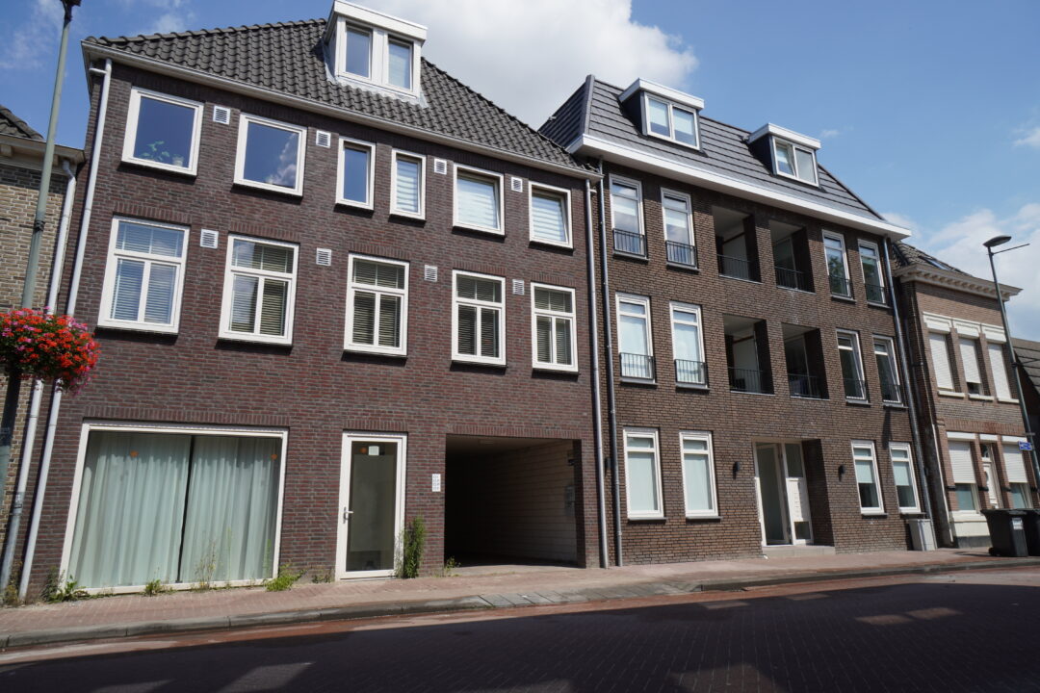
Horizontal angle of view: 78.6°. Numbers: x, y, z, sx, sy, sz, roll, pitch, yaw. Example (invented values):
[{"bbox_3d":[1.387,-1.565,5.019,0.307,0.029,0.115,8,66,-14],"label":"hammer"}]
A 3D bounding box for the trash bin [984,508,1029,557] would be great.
[{"bbox_3d":[11.743,4.470,15.239,0.580,1.070,0.730,4,-15,-16],"label":"trash bin"}]

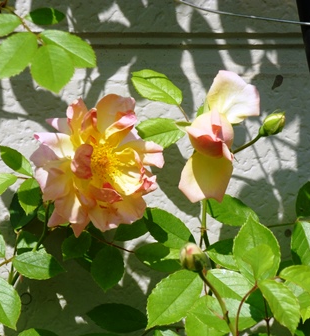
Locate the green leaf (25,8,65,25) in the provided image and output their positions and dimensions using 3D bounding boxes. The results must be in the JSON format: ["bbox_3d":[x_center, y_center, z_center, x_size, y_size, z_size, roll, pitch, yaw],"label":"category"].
[{"bbox_3d":[-0.080,-0.110,1.250,0.029,0.012,0.016,2,50,2],"label":"green leaf"}]

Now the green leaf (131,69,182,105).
[{"bbox_3d":[0.001,-0.058,1.220,0.040,0.023,0.014,30,-21,13],"label":"green leaf"}]

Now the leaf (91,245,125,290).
[{"bbox_3d":[-0.030,0.063,1.080,0.021,0.032,0.006,5,-25,0],"label":"leaf"}]

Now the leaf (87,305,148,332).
[{"bbox_3d":[-0.024,0.096,1.100,0.040,0.020,0.007,8,-35,0],"label":"leaf"}]

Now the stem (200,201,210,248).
[{"bbox_3d":[0.036,0.041,1.240,0.007,0.036,0.007,0,6,0],"label":"stem"}]

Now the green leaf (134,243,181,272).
[{"bbox_3d":[0.002,0.055,1.060,0.031,0.018,0.006,16,-35,0],"label":"green leaf"}]

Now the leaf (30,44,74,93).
[{"bbox_3d":[-0.068,-0.066,1.140,0.029,0.032,0.008,-8,-14,-2],"label":"leaf"}]

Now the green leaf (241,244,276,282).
[{"bbox_3d":[0.067,0.061,1.120,0.021,0.027,0.010,6,-23,3],"label":"green leaf"}]

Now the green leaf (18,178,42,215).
[{"bbox_3d":[-0.085,0.019,1.165,0.017,0.026,0.008,7,-14,2],"label":"green leaf"}]

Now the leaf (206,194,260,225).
[{"bbox_3d":[0.049,0.027,1.080,0.037,0.020,0.007,19,-33,0],"label":"leaf"}]

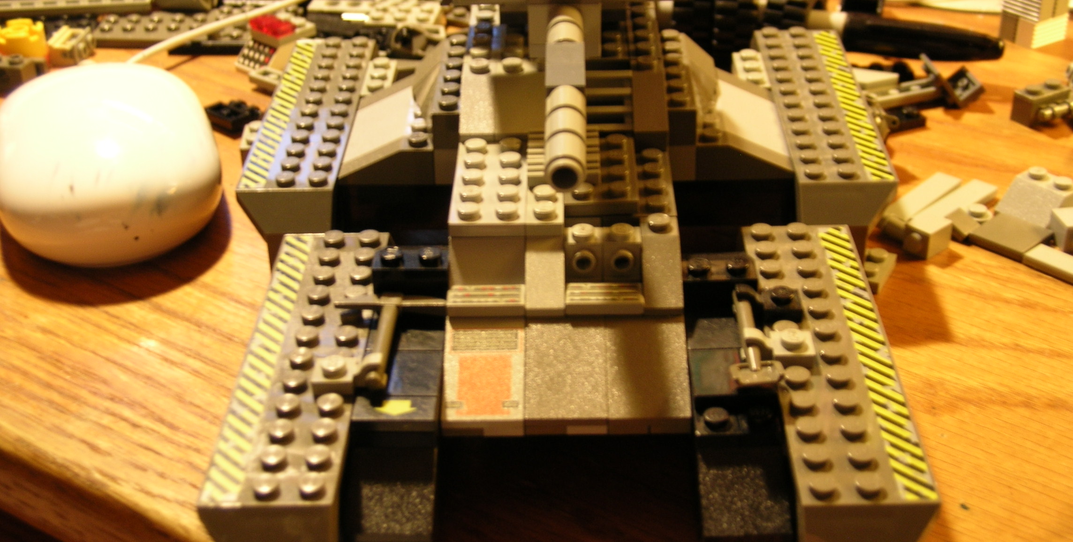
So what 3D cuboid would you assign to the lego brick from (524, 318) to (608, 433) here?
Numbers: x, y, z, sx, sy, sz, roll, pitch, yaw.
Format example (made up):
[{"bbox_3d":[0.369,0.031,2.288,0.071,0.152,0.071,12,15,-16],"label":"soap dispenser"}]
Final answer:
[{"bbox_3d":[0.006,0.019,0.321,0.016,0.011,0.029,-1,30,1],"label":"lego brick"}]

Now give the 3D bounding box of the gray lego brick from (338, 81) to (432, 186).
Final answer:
[{"bbox_3d":[-0.037,-0.036,0.407,0.024,0.011,0.040,-1,30,1],"label":"gray lego brick"}]

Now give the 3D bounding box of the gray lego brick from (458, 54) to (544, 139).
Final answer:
[{"bbox_3d":[-0.007,-0.041,0.376,0.020,0.011,0.024,-1,30,1],"label":"gray lego brick"}]

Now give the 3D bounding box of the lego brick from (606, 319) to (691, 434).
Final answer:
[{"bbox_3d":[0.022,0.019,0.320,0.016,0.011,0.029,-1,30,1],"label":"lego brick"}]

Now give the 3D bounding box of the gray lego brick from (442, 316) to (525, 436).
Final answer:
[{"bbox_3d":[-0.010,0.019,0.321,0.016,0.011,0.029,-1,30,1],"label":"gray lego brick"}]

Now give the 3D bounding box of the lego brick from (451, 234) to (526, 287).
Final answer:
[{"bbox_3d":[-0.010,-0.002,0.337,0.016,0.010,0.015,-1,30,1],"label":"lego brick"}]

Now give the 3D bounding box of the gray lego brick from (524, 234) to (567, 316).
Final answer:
[{"bbox_3d":[0.002,-0.002,0.335,0.008,0.010,0.024,-1,31,1],"label":"gray lego brick"}]

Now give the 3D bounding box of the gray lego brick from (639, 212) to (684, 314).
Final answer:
[{"bbox_3d":[0.026,-0.002,0.335,0.008,0.011,0.024,-1,31,1],"label":"gray lego brick"}]

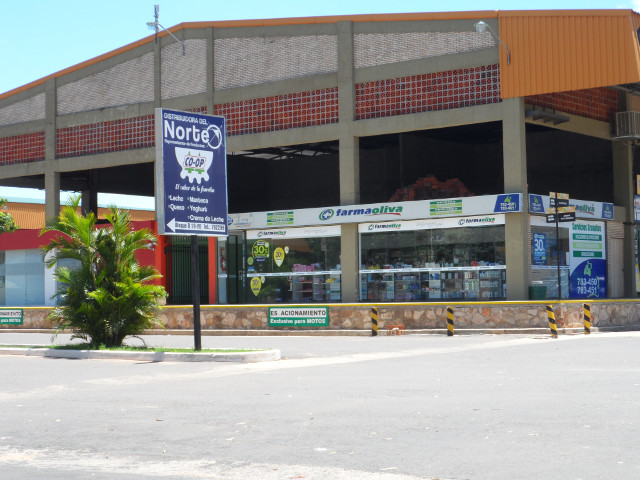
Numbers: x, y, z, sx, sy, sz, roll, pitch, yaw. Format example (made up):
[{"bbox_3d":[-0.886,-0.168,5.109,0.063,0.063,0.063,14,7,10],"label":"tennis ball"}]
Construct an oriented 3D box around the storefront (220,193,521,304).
[{"bbox_3d":[1.464,0.498,46.155,13.000,3.350,1.000,-3,-4,39],"label":"storefront"}]

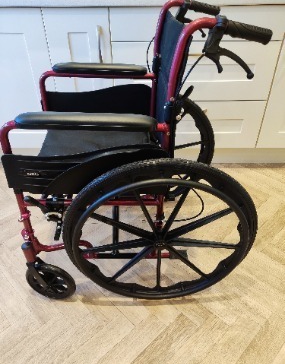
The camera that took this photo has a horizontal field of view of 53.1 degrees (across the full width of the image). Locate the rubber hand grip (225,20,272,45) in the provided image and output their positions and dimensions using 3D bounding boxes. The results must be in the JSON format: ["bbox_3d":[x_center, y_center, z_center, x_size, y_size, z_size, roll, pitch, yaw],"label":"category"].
[{"bbox_3d":[0.225,-0.313,0.599,0.100,0.033,0.033,7,36,-9],"label":"rubber hand grip"}]

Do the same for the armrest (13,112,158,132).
[{"bbox_3d":[-0.135,-0.146,0.696,0.345,0.030,0.055,0,37,-3],"label":"armrest"}]

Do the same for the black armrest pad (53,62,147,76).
[{"bbox_3d":[-0.154,-0.414,1.053,0.345,0.030,0.055,0,37,-3],"label":"black armrest pad"}]

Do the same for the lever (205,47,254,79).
[{"bbox_3d":[0.195,-0.265,0.633,0.130,0.051,0.024,8,36,-9],"label":"lever"}]

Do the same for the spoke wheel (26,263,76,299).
[{"bbox_3d":[-0.333,0.367,1.046,0.177,0.177,0.032,7,38,10],"label":"spoke wheel"}]

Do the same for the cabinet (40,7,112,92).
[{"bbox_3d":[-0.291,-0.652,1.712,0.302,0.735,0.570,0,37,1],"label":"cabinet"}]

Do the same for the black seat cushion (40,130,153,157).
[{"bbox_3d":[-0.159,-0.094,1.014,0.410,0.045,0.440,-1,37,-3],"label":"black seat cushion"}]

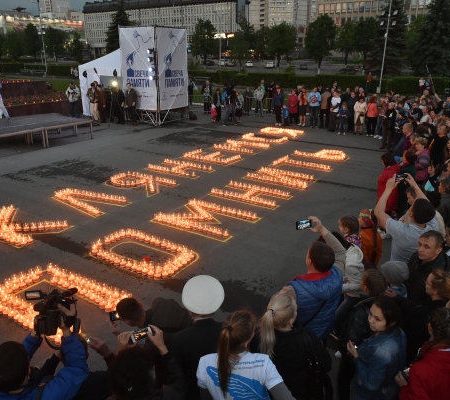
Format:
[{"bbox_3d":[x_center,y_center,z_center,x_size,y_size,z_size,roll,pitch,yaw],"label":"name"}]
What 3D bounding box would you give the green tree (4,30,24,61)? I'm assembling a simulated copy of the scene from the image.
[{"bbox_3d":[-71.344,-50.907,133.277,6.750,10.273,6.750,0,20,0],"label":"green tree"}]

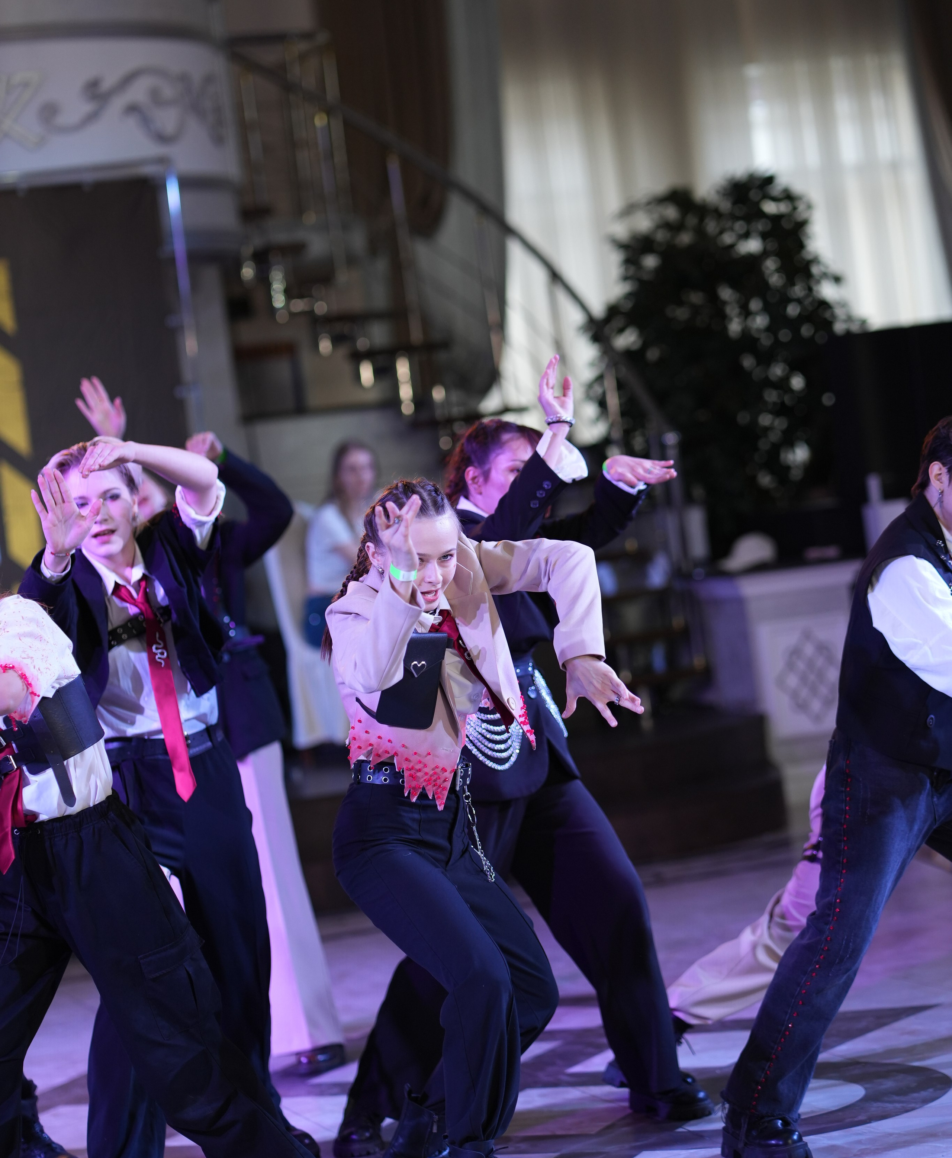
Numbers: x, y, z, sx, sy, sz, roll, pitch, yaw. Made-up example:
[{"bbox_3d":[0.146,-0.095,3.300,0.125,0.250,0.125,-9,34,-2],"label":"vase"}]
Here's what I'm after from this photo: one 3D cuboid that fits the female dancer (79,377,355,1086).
[{"bbox_3d":[-0.718,0.404,8.520,0.680,1.820,0.560,-7,1,-20],"label":"female dancer"}]

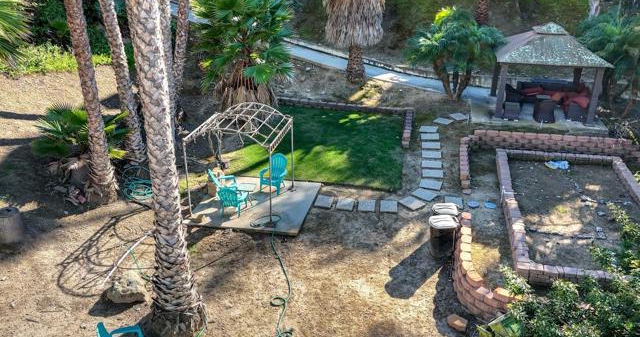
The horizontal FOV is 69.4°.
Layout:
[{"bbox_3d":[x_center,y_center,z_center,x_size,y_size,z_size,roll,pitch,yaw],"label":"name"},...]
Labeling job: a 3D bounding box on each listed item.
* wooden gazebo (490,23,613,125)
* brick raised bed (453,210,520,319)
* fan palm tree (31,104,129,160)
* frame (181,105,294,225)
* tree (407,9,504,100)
[{"bbox_3d":[8.455,-3.810,17.446,3.650,3.220,3.700,7,24,15],"label":"wooden gazebo"},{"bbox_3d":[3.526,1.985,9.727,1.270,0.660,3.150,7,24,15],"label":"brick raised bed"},{"bbox_3d":[-7.444,-0.710,14.286,2.950,1.950,2.850,0,23,0],"label":"fan palm tree"},{"bbox_3d":[-2.054,-0.242,12.432,2.220,2.480,2.250,5,24,10],"label":"frame"},{"bbox_3d":[5.225,-4.524,18.499,3.850,3.550,3.750,0,23,0],"label":"tree"}]

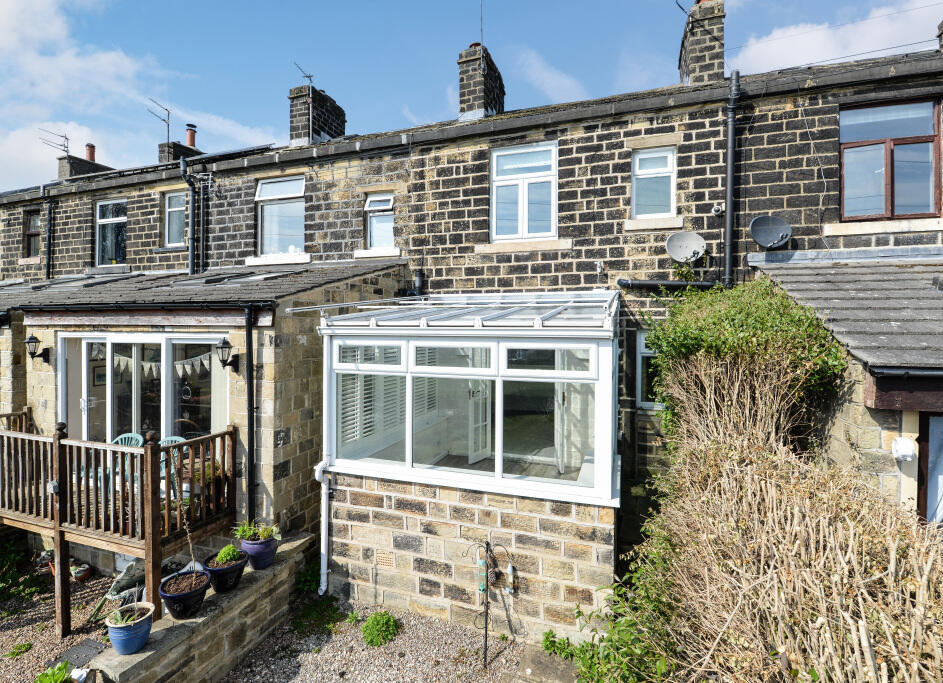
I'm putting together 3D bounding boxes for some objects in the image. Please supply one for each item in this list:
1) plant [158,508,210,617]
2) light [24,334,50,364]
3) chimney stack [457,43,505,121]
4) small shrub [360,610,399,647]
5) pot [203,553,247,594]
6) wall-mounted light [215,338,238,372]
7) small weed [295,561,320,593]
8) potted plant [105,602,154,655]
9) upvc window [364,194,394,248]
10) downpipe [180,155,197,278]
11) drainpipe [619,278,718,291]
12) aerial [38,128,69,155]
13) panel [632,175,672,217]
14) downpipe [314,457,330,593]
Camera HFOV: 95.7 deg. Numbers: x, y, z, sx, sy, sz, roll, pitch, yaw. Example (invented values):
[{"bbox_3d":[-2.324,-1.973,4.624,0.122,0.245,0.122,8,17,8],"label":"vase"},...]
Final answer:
[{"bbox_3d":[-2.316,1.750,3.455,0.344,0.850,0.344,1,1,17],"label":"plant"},{"bbox_3d":[-5.873,0.089,5.758,0.178,0.404,0.256,1,2,17],"label":"light"},{"bbox_3d":[0.234,-6.167,10.954,0.617,1.764,1.617,1,1,17],"label":"chimney stack"},{"bbox_3d":[-0.925,2.993,4.508,0.353,0.235,0.314,1,1,17],"label":"small shrub"},{"bbox_3d":[-2.189,2.063,3.806,0.346,0.215,0.346,0,1,0],"label":"pot"},{"bbox_3d":[-2.725,0.155,4.766,0.178,0.404,0.256,1,2,17],"label":"wall-mounted light"},{"bbox_3d":[-1.972,2.832,5.144,0.316,0.276,0.316,1,2,17],"label":"small weed"},{"bbox_3d":[-2.783,2.329,3.466,0.314,0.304,0.314,1,1,17],"label":"potted plant"},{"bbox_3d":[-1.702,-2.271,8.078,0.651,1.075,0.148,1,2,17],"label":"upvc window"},{"bbox_3d":[-5.792,-2.491,8.730,0.120,2.300,0.330,1,1,17],"label":"downpipe"},{"bbox_3d":[2.975,-0.865,6.493,1.450,0.127,0.137,1,1,17],"label":"drainpipe"},{"bbox_3d":[-13.176,-6.394,13.413,0.400,0.670,0.820,1,1,17],"label":"aerial"},{"bbox_3d":[2.864,-2.290,6.718,0.549,0.637,0.029,1,1,17],"label":"panel"},{"bbox_3d":[-1.815,2.258,5.186,0.157,1.637,0.137,1,1,17],"label":"downpipe"}]

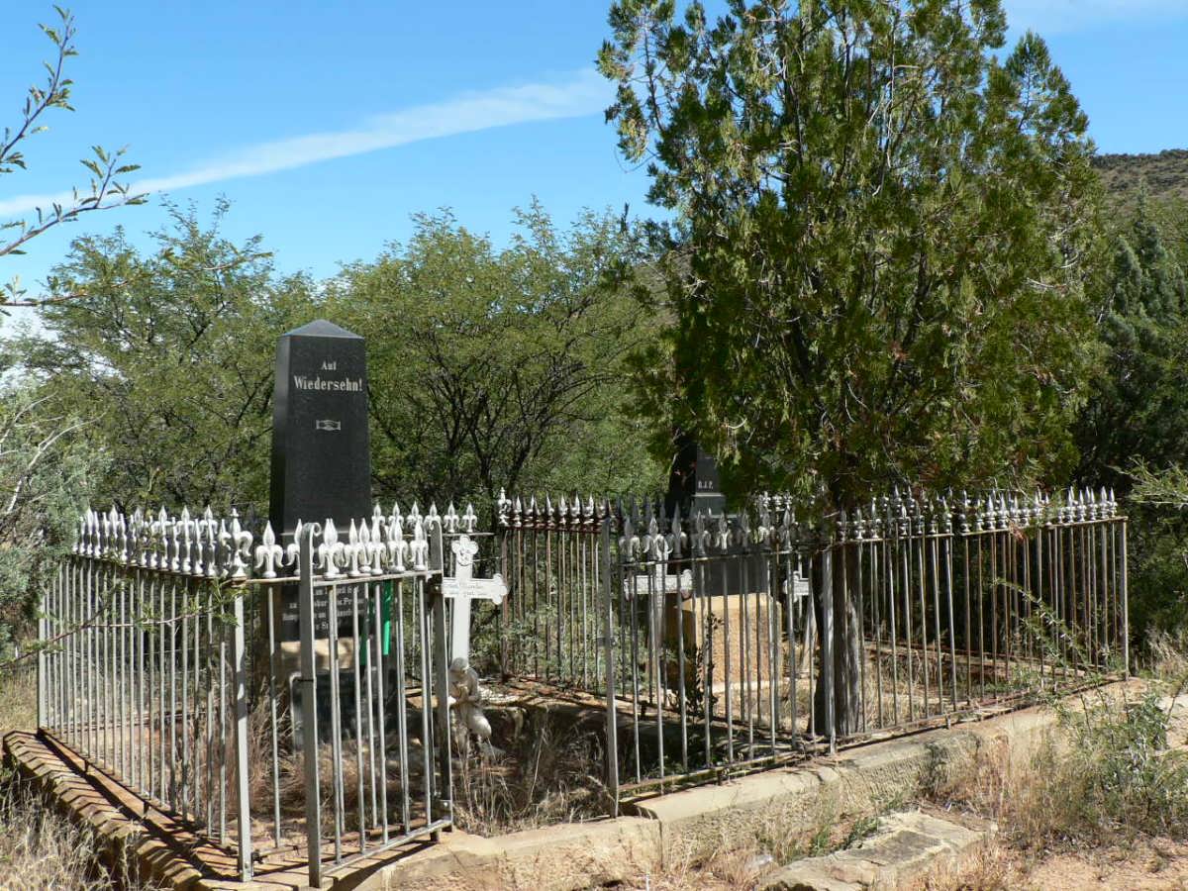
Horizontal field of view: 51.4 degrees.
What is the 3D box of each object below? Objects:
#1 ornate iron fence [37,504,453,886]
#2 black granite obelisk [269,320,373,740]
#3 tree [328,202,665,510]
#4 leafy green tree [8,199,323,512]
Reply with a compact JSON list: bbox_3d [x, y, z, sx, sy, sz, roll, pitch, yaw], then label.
[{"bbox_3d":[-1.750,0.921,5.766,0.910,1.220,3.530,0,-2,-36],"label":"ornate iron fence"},{"bbox_3d":[-1.517,0.451,6.932,0.530,2.322,0.330,0,-2,-36],"label":"black granite obelisk"},{"bbox_3d":[-0.827,-0.174,10.993,3.120,3.943,3.100,-1,-1,-4],"label":"tree"},{"bbox_3d":[-3.489,-0.057,9.991,2.484,3.787,2.600,-1,-2,-19],"label":"leafy green tree"}]

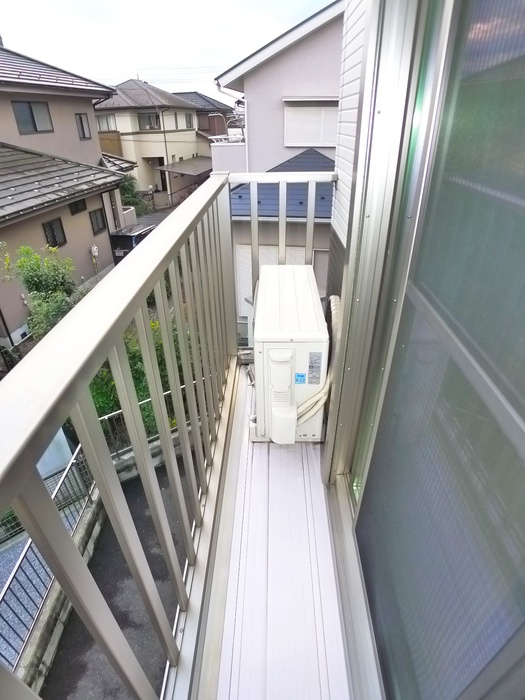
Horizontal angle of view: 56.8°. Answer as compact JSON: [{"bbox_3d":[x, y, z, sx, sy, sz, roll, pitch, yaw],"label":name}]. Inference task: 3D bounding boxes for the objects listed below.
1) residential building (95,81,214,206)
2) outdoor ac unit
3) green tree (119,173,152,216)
[{"bbox_3d":[-8.368,-13.542,31.000,7.300,7.100,8.600,3,27,6],"label":"residential building"},{"bbox_3d":[0.125,-0.035,2.380,0.295,0.520,0.860,0,27,1],"label":"outdoor ac unit"},{"bbox_3d":[-6.673,-8.055,25.300,1.800,2.100,1.700,3,27,6],"label":"green tree"}]

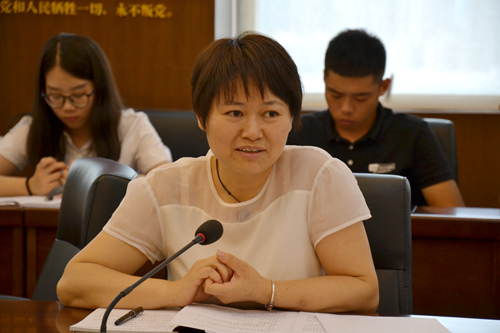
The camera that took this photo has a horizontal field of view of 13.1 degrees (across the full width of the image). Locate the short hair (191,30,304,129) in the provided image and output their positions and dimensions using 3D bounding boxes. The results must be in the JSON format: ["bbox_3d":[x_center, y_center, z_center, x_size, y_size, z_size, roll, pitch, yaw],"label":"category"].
[{"bbox_3d":[-0.006,-0.134,3.530,0.178,0.170,0.205,-1,8,-8],"label":"short hair"}]

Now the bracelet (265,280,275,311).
[{"bbox_3d":[0.029,0.202,3.400,0.010,0.048,0.053,12,-3,-18],"label":"bracelet"}]

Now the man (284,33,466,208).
[{"bbox_3d":[0.251,0.271,5.386,0.540,1.220,0.750,1,4,14],"label":"man"}]

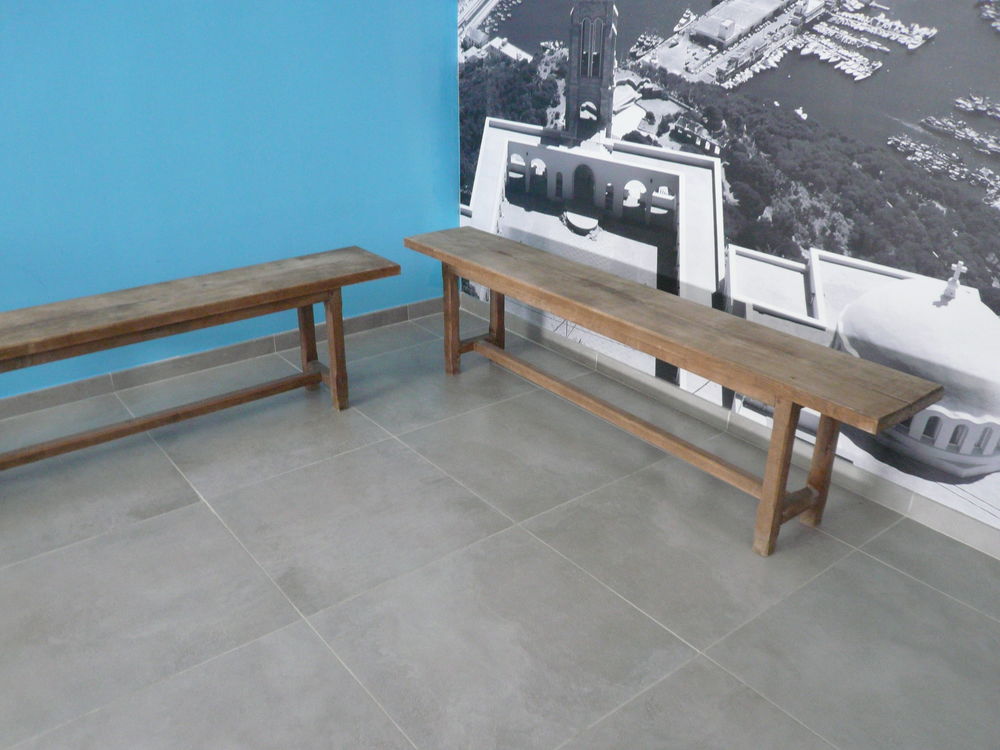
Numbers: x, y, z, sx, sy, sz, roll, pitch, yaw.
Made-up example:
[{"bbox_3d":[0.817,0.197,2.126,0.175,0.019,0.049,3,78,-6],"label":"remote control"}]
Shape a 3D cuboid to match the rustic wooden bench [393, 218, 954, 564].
[{"bbox_3d":[0.316,-0.021,2.462,0.286,0.470,1.836,-16,29,-34],"label":"rustic wooden bench"}]

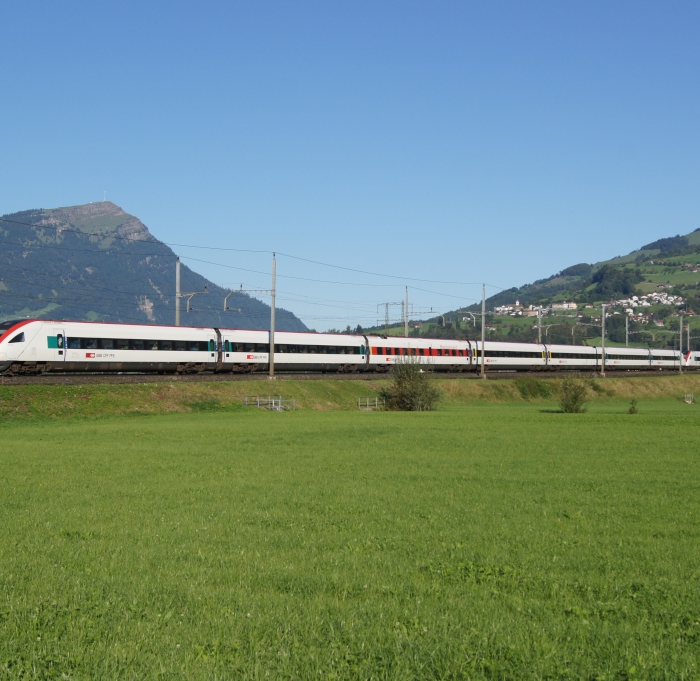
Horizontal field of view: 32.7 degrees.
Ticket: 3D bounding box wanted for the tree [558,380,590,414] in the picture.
[{"bbox_3d":[20.030,4.952,106.500,2.800,3.200,2.700,1,-1,0],"label":"tree"}]

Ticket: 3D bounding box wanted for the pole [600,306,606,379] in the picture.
[{"bbox_3d":[41.199,0.081,194.000,0.380,11.700,0.380,0,-1,30],"label":"pole"}]

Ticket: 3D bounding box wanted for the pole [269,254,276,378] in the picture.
[{"bbox_3d":[-7.128,-2.222,110.500,0.370,11.400,0.370,0,-1,30],"label":"pole"}]

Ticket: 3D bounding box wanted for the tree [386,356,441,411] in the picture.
[{"bbox_3d":[5.878,3.980,110.500,4.800,5.000,4.600,1,-1,0],"label":"tree"}]

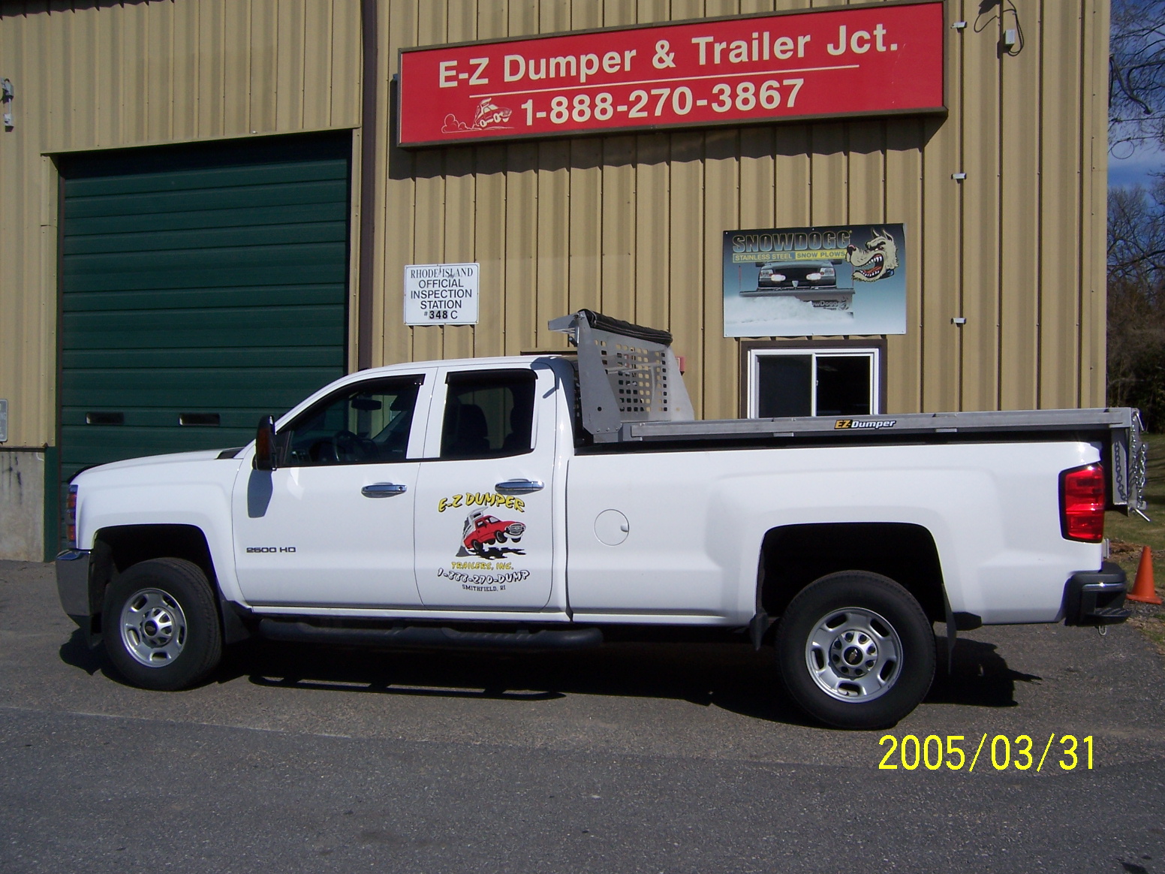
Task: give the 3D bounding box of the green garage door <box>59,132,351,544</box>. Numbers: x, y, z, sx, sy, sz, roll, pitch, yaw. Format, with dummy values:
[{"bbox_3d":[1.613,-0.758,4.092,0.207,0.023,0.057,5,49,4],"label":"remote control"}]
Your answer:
[{"bbox_3d":[-3.905,-0.843,11.335,3.520,4.260,0.080,0,1,17],"label":"green garage door"}]

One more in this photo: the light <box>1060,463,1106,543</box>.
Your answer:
[{"bbox_3d":[2.350,0.306,5.240,0.200,0.385,0.200,-1,-1,16],"label":"light"}]

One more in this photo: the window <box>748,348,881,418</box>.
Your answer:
[{"bbox_3d":[1.944,-0.317,9.388,1.100,0.850,0.100,0,1,17],"label":"window"}]

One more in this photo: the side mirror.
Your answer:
[{"bbox_3d":[-1.755,0.031,6.180,0.150,0.315,0.250,-1,-1,4],"label":"side mirror"}]

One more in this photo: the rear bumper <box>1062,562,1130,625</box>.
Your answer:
[{"bbox_3d":[2.667,0.741,6.053,0.320,0.280,1.950,-1,-1,16],"label":"rear bumper"}]

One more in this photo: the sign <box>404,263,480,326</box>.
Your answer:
[{"bbox_3d":[-1.310,-1.325,10.330,0.750,0.557,0.015,0,-1,15],"label":"sign"}]

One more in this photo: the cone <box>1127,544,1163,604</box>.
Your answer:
[{"bbox_3d":[4.558,1.114,9.000,0.280,0.460,0.280,0,1,17],"label":"cone"}]

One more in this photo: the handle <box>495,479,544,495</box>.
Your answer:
[{"bbox_3d":[-0.338,0.266,5.894,0.270,0.078,0.055,-1,-1,16],"label":"handle"}]

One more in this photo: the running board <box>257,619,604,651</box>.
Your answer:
[{"bbox_3d":[-0.861,1.075,6.094,2.050,0.120,0.170,-1,1,17],"label":"running board"}]

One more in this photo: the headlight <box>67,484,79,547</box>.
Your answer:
[{"bbox_3d":[-3.115,0.484,6.977,0.240,0.385,0.420,-1,-1,16],"label":"headlight"}]

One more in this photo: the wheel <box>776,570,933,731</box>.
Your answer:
[{"bbox_3d":[1.354,1.059,5.526,0.780,0.775,0.250,-1,-1,16],"label":"wheel"}]

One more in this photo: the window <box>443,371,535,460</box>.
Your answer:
[{"bbox_3d":[-0.533,-0.121,6.148,0.535,0.525,0.060,-1,-19,16],"label":"window"}]

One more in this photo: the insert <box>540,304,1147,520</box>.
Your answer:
[{"bbox_3d":[1.456,-0.161,6.370,2.840,1.100,1.870,-1,1,17],"label":"insert"}]

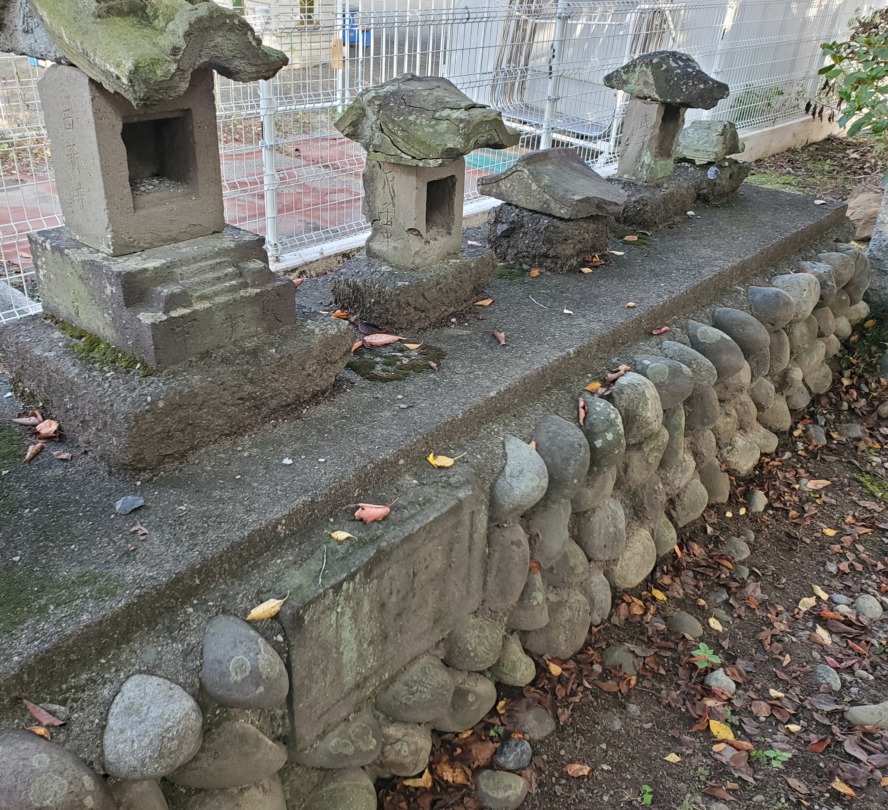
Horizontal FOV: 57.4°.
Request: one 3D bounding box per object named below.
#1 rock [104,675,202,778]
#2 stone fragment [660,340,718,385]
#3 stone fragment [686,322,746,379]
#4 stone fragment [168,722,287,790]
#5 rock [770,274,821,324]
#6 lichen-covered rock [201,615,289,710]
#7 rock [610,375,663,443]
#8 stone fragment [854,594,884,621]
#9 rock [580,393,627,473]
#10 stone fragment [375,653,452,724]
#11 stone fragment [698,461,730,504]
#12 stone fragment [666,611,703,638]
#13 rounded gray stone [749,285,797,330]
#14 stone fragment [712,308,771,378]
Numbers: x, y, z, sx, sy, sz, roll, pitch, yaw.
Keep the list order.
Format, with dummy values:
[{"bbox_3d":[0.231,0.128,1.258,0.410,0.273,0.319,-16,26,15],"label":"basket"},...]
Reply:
[{"bbox_3d":[-0.712,0.792,1.997,0.210,0.260,0.232,28,38,33],"label":"rock"},{"bbox_3d":[1.086,-0.183,3.587,0.255,0.216,0.225,28,39,33],"label":"stone fragment"},{"bbox_3d":[1.264,-0.253,3.763,0.255,0.265,0.235,28,39,33],"label":"stone fragment"},{"bbox_3d":[-0.549,0.888,2.049,0.270,0.140,0.170,-2,33,-11],"label":"stone fragment"},{"bbox_3d":[1.898,-0.581,4.381,0.245,0.265,0.255,28,39,33],"label":"rock"},{"bbox_3d":[-0.455,0.588,1.855,0.189,0.227,0.199,27,37,33],"label":"lichen-covered rock"},{"bbox_3d":[0.830,0.013,3.523,0.240,0.300,0.220,30,40,34],"label":"rock"},{"bbox_3d":[1.177,0.560,2.245,0.074,0.060,0.074,28,38,34],"label":"stone fragment"},{"bbox_3d":[0.615,0.110,3.126,0.196,0.323,0.206,28,39,33],"label":"rock"},{"bbox_3d":[-0.094,0.933,2.670,0.220,0.170,0.250,30,40,33],"label":"stone fragment"},{"bbox_3d":[0.874,0.251,2.624,0.098,0.160,0.085,28,38,34],"label":"stone fragment"},{"bbox_3d":[0.834,0.761,2.813,0.128,0.070,0.093,27,37,33],"label":"stone fragment"},{"bbox_3d":[1.705,-0.511,4.209,0.250,0.190,0.170,30,40,33],"label":"rounded gray stone"},{"bbox_3d":[1.445,-0.299,3.940,0.255,0.314,0.235,28,39,33],"label":"stone fragment"}]

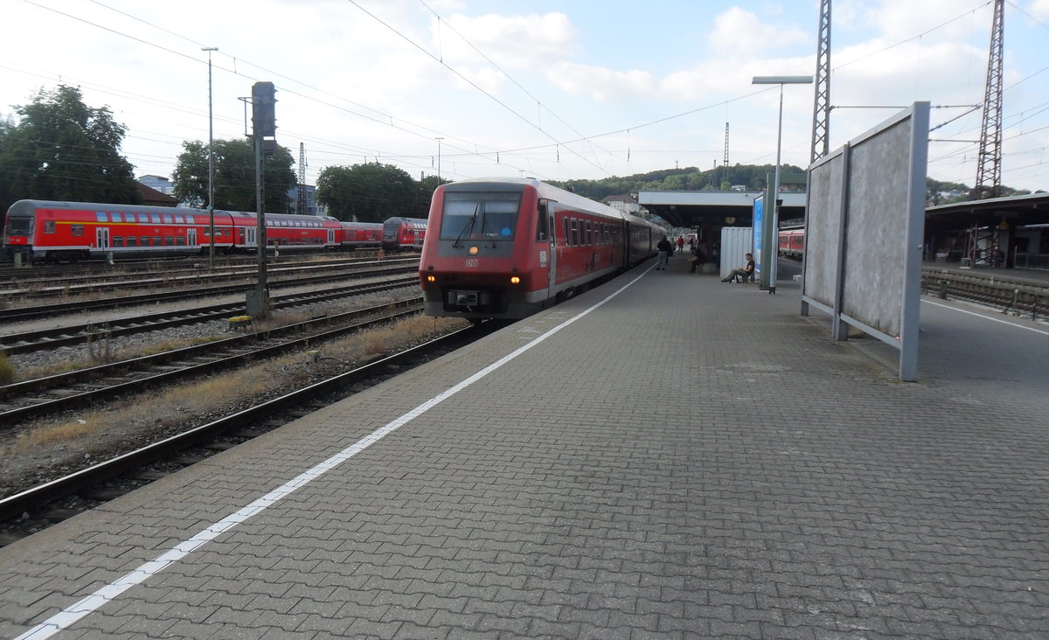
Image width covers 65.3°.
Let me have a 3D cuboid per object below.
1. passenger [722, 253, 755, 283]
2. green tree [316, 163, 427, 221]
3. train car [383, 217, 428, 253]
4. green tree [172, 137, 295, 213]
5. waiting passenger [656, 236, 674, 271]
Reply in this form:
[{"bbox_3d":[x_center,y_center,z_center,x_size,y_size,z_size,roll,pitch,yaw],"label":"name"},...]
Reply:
[{"bbox_3d":[7.731,-1.865,29.405,1.120,1.060,0.520,2,6,13],"label":"passenger"},{"bbox_3d":[-30.828,-23.194,165.845,22.500,16.800,18.000,-1,6,-11],"label":"green tree"},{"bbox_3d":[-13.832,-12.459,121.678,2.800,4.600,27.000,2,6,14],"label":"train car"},{"bbox_3d":[-43.178,-18.685,121.829,18.000,16.500,16.000,-2,6,-20],"label":"green tree"},{"bbox_3d":[6.887,-3.337,40.672,0.600,1.710,0.420,0,6,-3],"label":"waiting passenger"}]

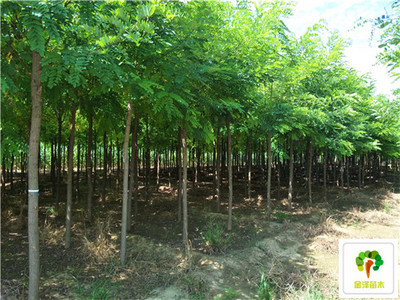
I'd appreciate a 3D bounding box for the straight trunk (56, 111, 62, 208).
[{"bbox_3d":[-4.337,0.284,8.545,0.085,3.018,0.085,0,-2,0],"label":"straight trunk"}]

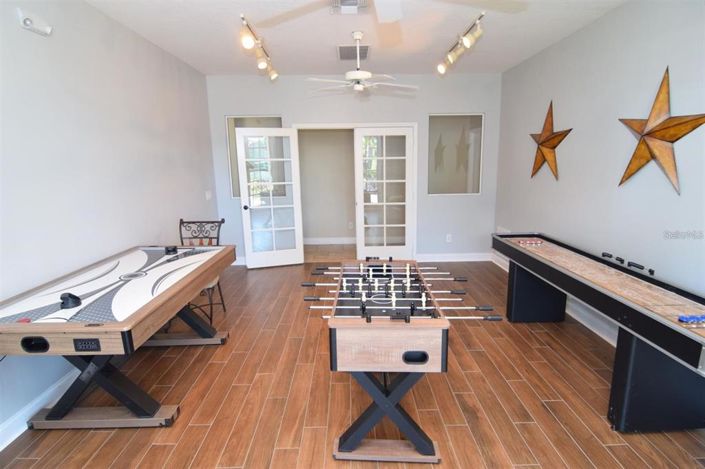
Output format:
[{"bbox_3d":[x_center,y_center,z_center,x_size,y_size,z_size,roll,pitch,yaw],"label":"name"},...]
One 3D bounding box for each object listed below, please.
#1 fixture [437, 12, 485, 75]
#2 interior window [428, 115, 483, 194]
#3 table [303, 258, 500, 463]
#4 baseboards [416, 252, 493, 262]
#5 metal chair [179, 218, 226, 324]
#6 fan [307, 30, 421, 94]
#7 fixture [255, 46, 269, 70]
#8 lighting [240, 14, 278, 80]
[{"bbox_3d":[1.070,-1.889,3.169,0.210,0.250,1.050,-1,12,0],"label":"fixture"},{"bbox_3d":[1.534,-1.191,4.722,0.820,1.180,0.080,-1,12,0],"label":"interior window"},{"bbox_3d":[0.209,0.702,2.104,1.030,0.830,1.070,-1,13,2],"label":"table"},{"bbox_3d":[1.633,0.375,5.029,1.270,0.135,0.020,-1,12,0],"label":"baseboards"},{"bbox_3d":[-1.612,0.382,3.251,0.470,1.040,0.480,-3,13,-6],"label":"metal chair"},{"bbox_3d":[0.059,-1.709,3.105,1.270,0.530,1.270,-1,12,0],"label":"fan"},{"bbox_3d":[-0.908,-1.759,3.130,0.125,0.215,0.150,-4,13,-14],"label":"fixture"},{"bbox_3d":[-0.924,-1.841,3.156,0.160,0.250,1.080,-1,12,0],"label":"lighting"}]

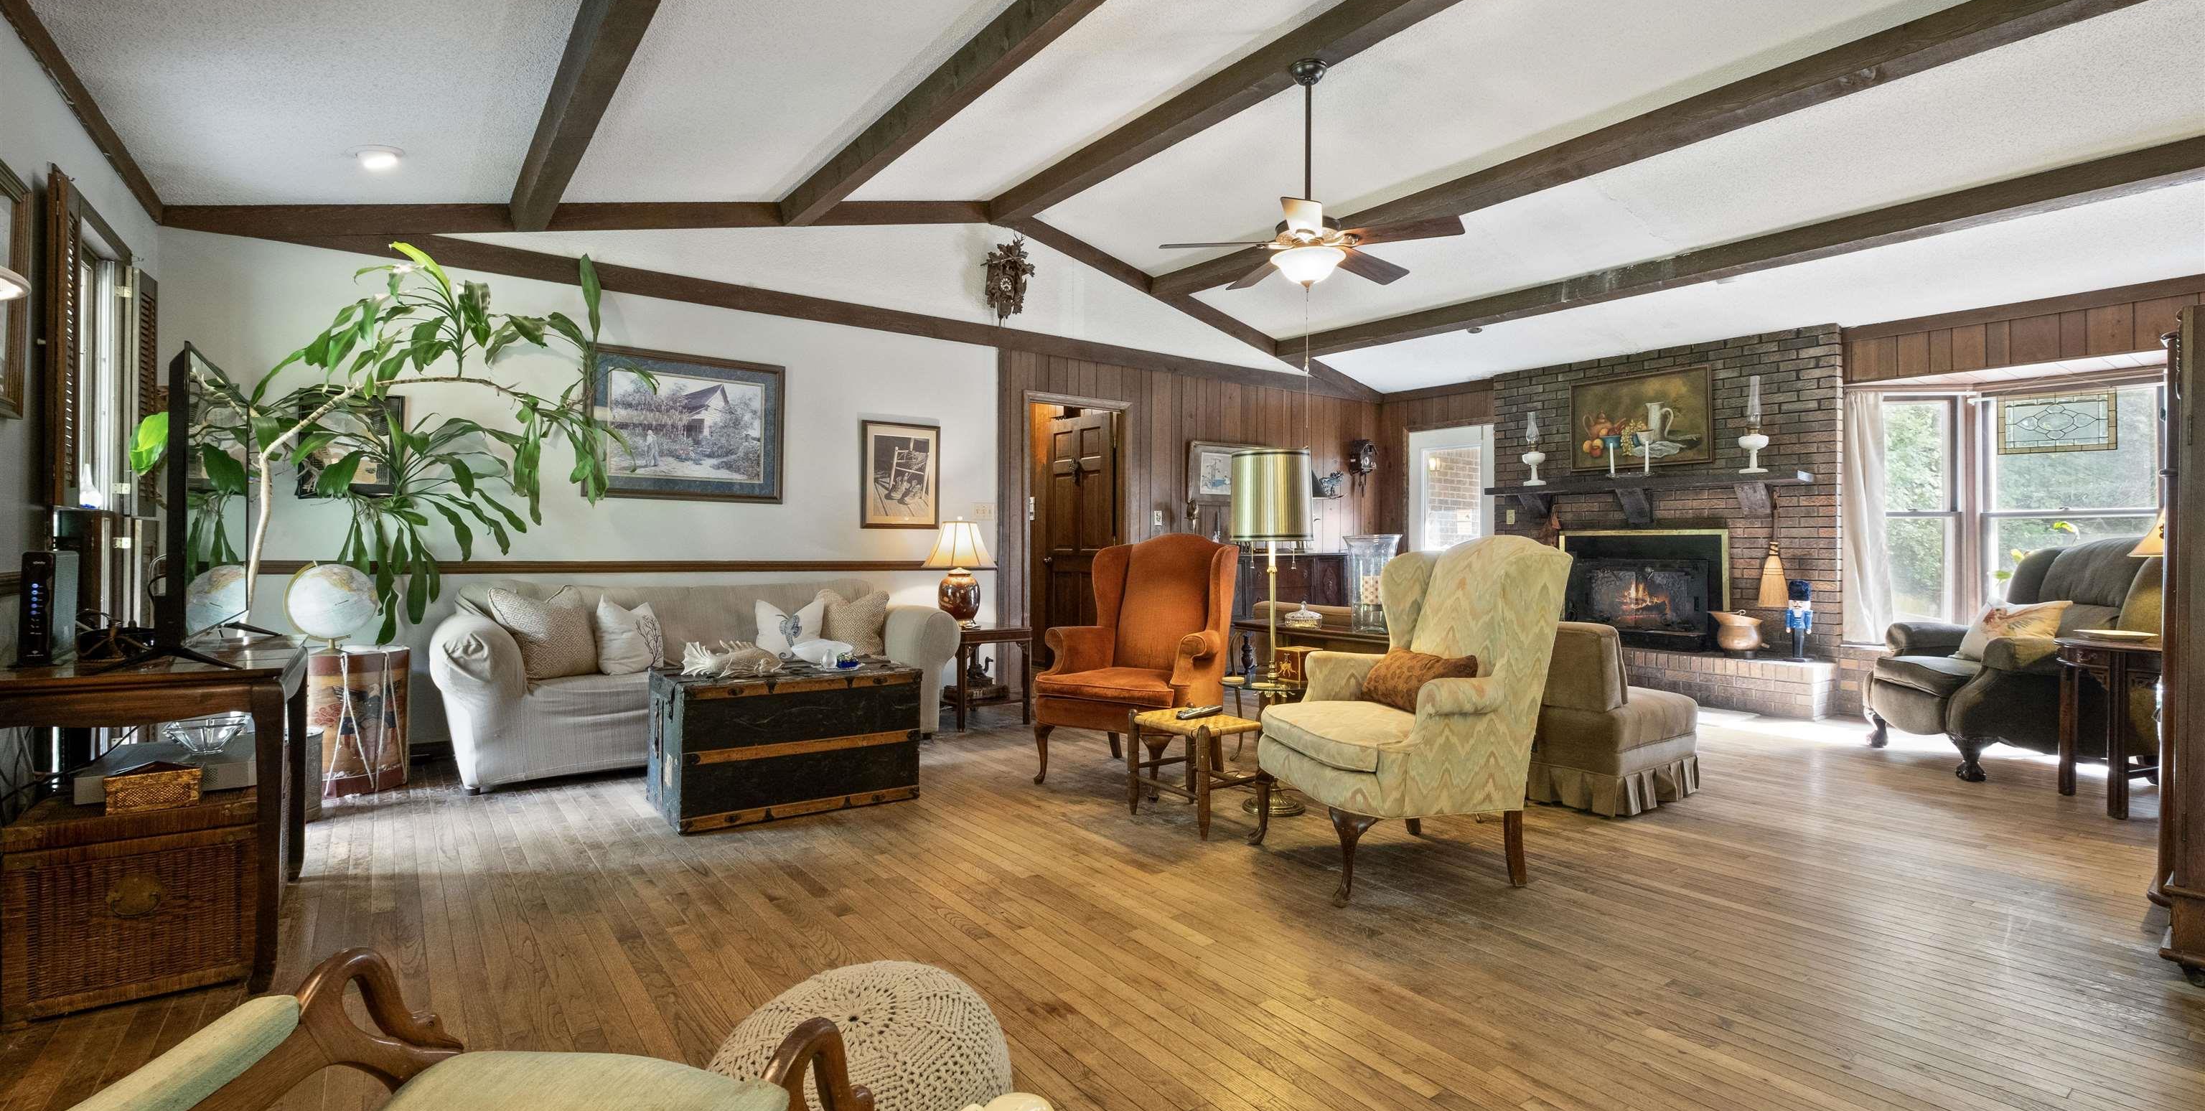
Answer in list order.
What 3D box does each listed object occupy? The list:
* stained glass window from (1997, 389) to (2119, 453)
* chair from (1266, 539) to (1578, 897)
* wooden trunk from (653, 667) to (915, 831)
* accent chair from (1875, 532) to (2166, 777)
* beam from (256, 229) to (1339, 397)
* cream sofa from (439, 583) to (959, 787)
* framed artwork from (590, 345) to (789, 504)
[{"bbox_3d":[5.818,-0.807,5.607,0.025,0.370,0.513,0,0,-38],"label":"stained glass window"},{"bbox_3d":[1.000,0.466,3.046,0.840,1.080,0.790,0,0,-16],"label":"chair"},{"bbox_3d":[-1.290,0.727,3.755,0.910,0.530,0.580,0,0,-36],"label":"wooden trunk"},{"bbox_3d":[4.564,0.481,4.602,0.930,1.130,0.890,1,0,8],"label":"accent chair"},{"bbox_3d":[-0.507,-1.473,6.239,7.850,0.135,0.050,-1,1,-38],"label":"beam"},{"bbox_3d":[-1.989,0.561,4.740,2.350,0.850,0.880,0,0,-35],"label":"cream sofa"},{"bbox_3d":[-2.208,-0.685,4.945,0.995,0.780,0.035,0,0,-38],"label":"framed artwork"}]

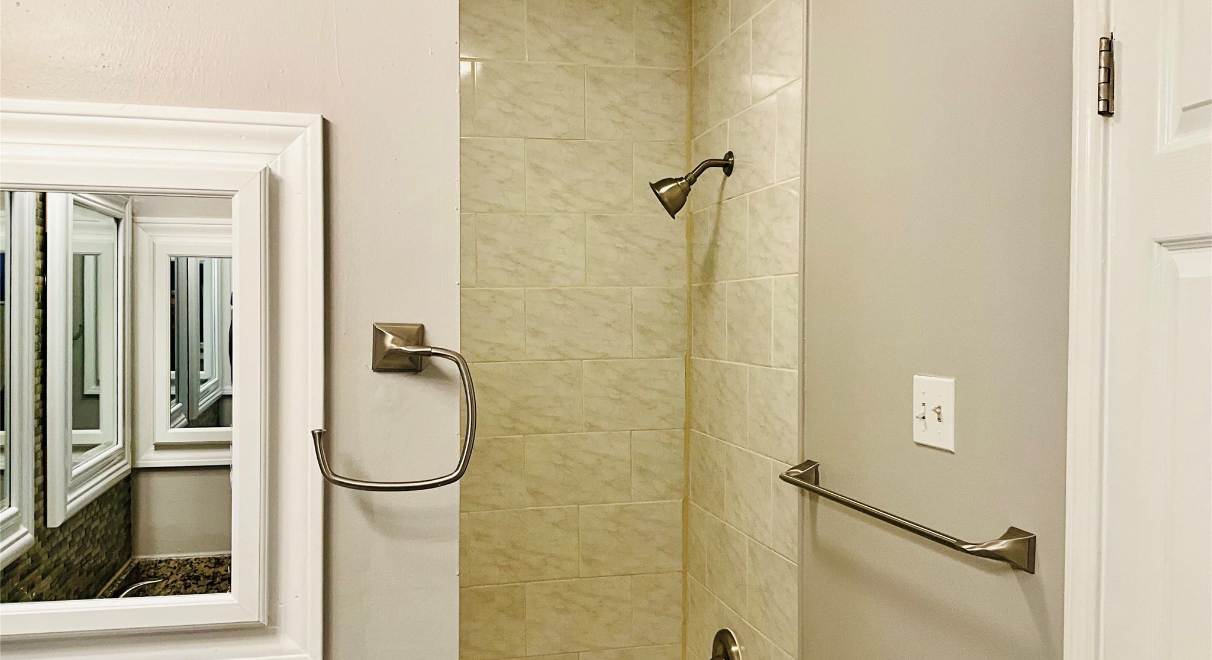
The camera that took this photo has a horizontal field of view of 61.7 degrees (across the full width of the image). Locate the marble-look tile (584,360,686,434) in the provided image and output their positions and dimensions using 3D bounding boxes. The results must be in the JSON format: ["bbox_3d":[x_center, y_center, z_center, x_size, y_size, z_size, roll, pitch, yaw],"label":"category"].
[{"bbox_3d":[0.079,0.183,2.853,0.297,0.202,0.010,0,1,-13],"label":"marble-look tile"}]

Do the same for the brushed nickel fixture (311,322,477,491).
[{"bbox_3d":[-0.227,0.084,1.094,0.169,0.171,0.068,0,1,-14],"label":"brushed nickel fixture"}]

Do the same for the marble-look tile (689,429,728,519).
[{"bbox_3d":[0.274,0.383,2.702,0.010,0.200,0.300,0,1,-13],"label":"marble-look tile"}]

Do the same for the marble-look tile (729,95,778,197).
[{"bbox_3d":[0.345,-0.423,2.390,0.010,0.202,0.306,0,1,-13],"label":"marble-look tile"}]

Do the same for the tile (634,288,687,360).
[{"bbox_3d":[0.155,-0.021,2.881,0.159,0.200,0.010,0,1,-14],"label":"tile"}]

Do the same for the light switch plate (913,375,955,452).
[{"bbox_3d":[0.522,0.132,1.619,0.012,0.114,0.117,0,1,-13],"label":"light switch plate"}]

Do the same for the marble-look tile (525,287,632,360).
[{"bbox_3d":[-0.073,-0.017,2.815,0.302,0.200,0.010,0,1,-13],"label":"marble-look tile"}]

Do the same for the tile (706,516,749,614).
[{"bbox_3d":[0.307,0.589,2.559,0.010,0.200,0.303,0,1,-13],"label":"tile"}]

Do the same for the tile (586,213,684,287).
[{"bbox_3d":[0.090,-0.224,2.862,0.297,0.202,0.010,0,1,-14],"label":"tile"}]

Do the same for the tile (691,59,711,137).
[{"bbox_3d":[0.265,-0.636,2.780,0.010,0.204,0.153,0,1,-13],"label":"tile"}]

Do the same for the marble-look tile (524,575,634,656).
[{"bbox_3d":[-0.074,0.801,2.856,0.304,0.203,0.012,0,1,-15],"label":"marble-look tile"}]

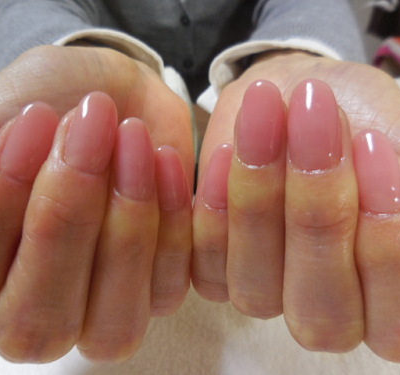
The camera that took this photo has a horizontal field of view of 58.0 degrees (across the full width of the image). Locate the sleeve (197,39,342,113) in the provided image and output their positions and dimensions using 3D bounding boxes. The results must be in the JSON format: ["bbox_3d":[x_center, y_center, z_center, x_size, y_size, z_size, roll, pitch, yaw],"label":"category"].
[{"bbox_3d":[0.043,-0.061,0.214,0.082,0.050,0.036,6,31,10],"label":"sleeve"}]

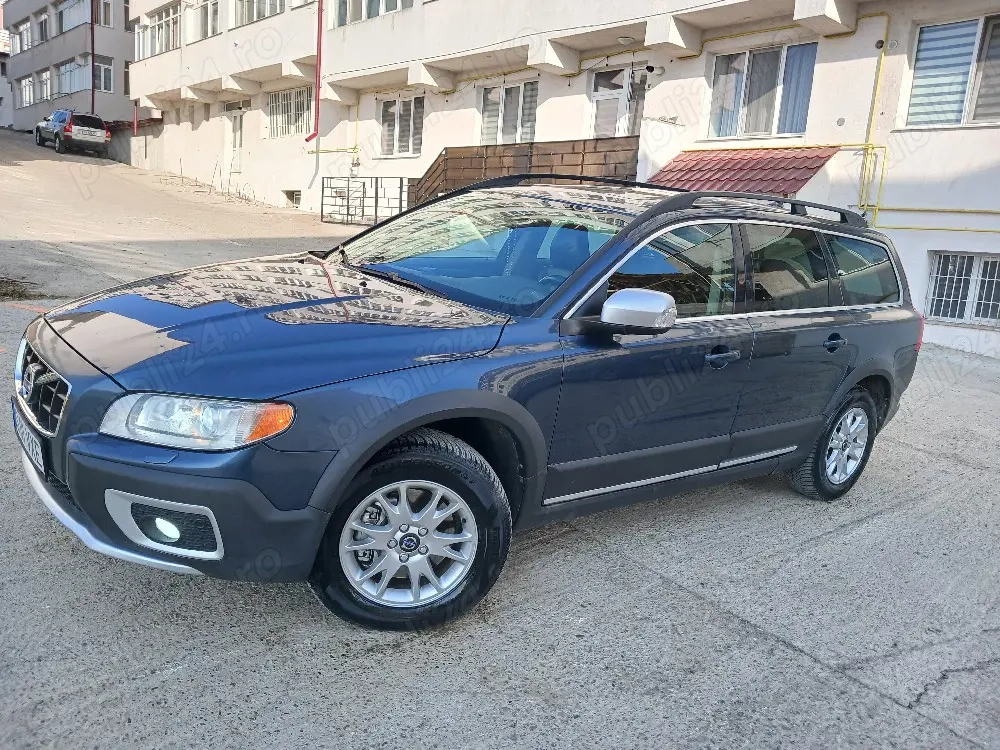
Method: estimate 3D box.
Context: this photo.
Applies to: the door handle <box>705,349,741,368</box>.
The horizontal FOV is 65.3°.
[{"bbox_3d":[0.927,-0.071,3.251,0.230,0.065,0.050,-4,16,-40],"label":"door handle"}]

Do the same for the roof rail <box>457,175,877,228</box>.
[{"bbox_3d":[0.926,-0.914,4.231,2.080,0.180,1.270,-4,16,-40],"label":"roof rail"}]

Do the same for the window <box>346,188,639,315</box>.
[{"bbox_3d":[-0.114,-0.573,3.458,0.870,0.100,1.400,-37,34,-26],"label":"window"}]

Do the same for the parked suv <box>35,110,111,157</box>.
[{"bbox_3d":[-18.300,-10.440,33.300,1.900,1.780,4.800,-6,22,-42],"label":"parked suv"}]

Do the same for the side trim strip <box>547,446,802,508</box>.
[{"bbox_3d":[0.810,0.405,3.296,1.700,0.030,0.025,-4,16,-40],"label":"side trim strip"}]

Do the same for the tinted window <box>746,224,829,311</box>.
[{"bbox_3d":[1.361,-0.512,3.705,0.730,0.400,0.040,-4,-12,-40],"label":"tinted window"}]

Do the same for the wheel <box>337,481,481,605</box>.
[{"bbox_3d":[-0.300,0.521,2.547,0.445,0.445,0.170,4,13,-14],"label":"wheel"}]

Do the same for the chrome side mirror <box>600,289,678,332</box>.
[{"bbox_3d":[0.503,-0.232,2.820,0.151,0.144,0.232,-4,17,-40],"label":"chrome side mirror"}]

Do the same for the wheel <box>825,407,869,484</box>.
[{"bbox_3d":[1.863,0.375,4.354,0.445,0.445,0.170,-4,16,-40],"label":"wheel"}]

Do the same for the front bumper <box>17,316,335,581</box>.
[{"bbox_3d":[-1.284,0.126,2.688,0.630,0.650,1.860,-4,16,-40],"label":"front bumper"}]

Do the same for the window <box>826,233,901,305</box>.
[{"bbox_3d":[2.022,-0.559,4.308,0.879,0.365,0.066,-3,-3,-43],"label":"window"}]

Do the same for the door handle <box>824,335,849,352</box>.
[{"bbox_3d":[1.672,-0.159,3.901,0.217,0.086,0.056,-4,17,-40],"label":"door handle"}]

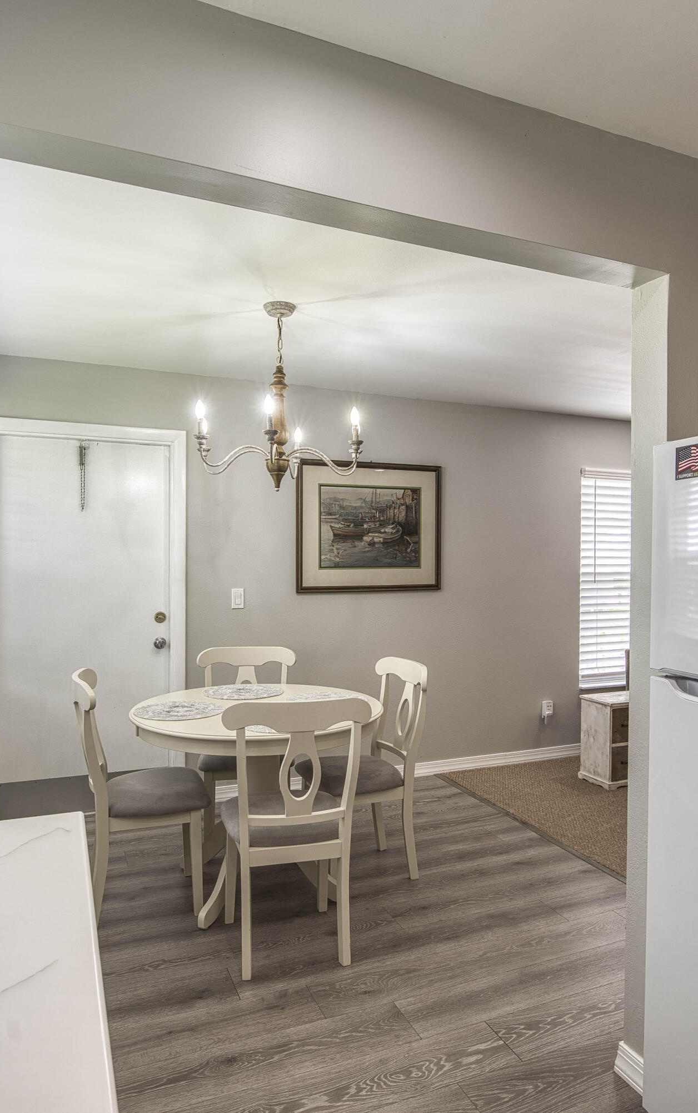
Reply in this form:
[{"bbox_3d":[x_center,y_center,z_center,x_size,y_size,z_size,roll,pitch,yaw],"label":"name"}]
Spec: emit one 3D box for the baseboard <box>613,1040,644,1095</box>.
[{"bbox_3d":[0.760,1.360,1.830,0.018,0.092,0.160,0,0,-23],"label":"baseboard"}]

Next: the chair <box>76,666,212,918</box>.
[{"bbox_3d":[-0.843,0.938,2.827,0.520,0.940,0.510,0,0,-20],"label":"chair"}]

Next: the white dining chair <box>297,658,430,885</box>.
[{"bbox_3d":[0.041,0.943,3.151,0.520,0.940,0.510,0,0,-21],"label":"white dining chair"}]

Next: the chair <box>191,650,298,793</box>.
[{"bbox_3d":[-0.503,0.944,3.467,0.510,0.940,0.520,0,0,-9],"label":"chair"}]

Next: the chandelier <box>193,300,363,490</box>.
[{"bbox_3d":[-0.285,-0.655,2.852,0.710,0.760,0.710,0,0,-23],"label":"chandelier"}]

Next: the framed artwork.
[{"bbox_3d":[0.150,-0.173,4.336,0.990,0.785,0.030,0,0,-23],"label":"framed artwork"}]

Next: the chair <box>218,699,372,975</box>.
[{"bbox_3d":[-0.228,0.938,2.539,0.510,0.940,0.520,0,0,-17],"label":"chair"}]

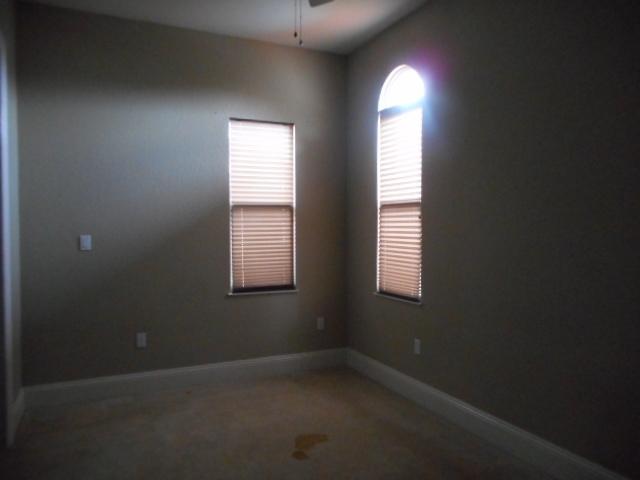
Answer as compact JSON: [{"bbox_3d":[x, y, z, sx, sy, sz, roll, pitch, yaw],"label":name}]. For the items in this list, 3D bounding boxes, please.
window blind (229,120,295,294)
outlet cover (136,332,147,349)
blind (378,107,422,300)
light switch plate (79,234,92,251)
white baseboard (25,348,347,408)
[{"bbox_3d":[-0.515,-0.299,4.211,0.610,1.530,0.050,-1,1,-25],"label":"window blind"},{"bbox_3d":[-1.446,0.818,3.749,0.074,0.116,0.010,-1,1,-25],"label":"outlet cover"},{"bbox_3d":[0.660,-0.304,3.776,0.050,1.550,0.605,-1,1,-25],"label":"blind"},{"bbox_3d":[-1.804,0.023,3.568,0.077,0.117,0.010,-1,1,-25],"label":"light switch plate"},{"bbox_3d":[-0.953,1.159,3.981,2.725,0.176,0.017,-1,1,-25],"label":"white baseboard"}]

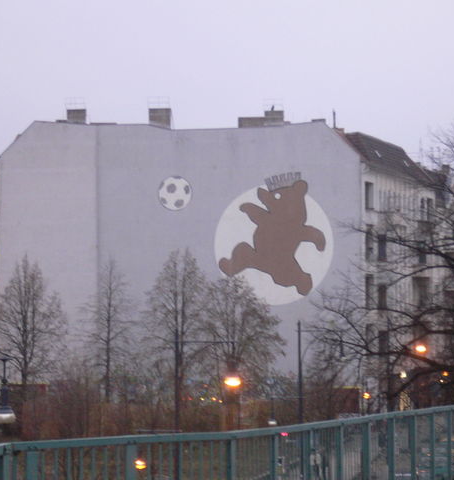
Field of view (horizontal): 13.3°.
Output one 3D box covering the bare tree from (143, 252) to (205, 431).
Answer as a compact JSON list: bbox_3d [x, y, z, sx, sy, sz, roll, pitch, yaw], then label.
[{"bbox_3d":[-3.160,6.090,117.000,3.740,11.150,3.740,0,-3,0],"label":"bare tree"}]

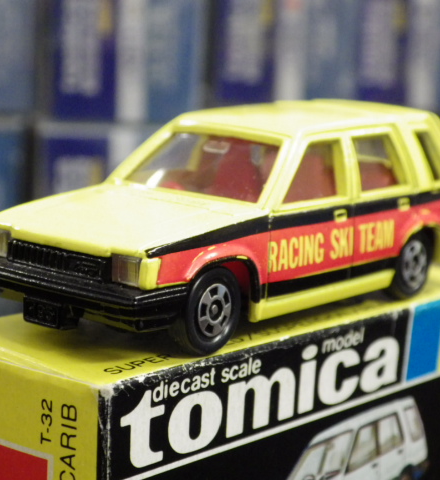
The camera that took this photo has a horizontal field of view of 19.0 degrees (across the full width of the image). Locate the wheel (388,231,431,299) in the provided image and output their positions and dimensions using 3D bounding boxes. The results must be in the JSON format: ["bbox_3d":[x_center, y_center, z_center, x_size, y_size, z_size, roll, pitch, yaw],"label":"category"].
[{"bbox_3d":[0.024,0.003,0.169,0.003,0.009,0.009,10,12,38],"label":"wheel"}]

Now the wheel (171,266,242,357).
[{"bbox_3d":[-0.002,0.007,0.138,0.003,0.009,0.009,10,12,38],"label":"wheel"}]

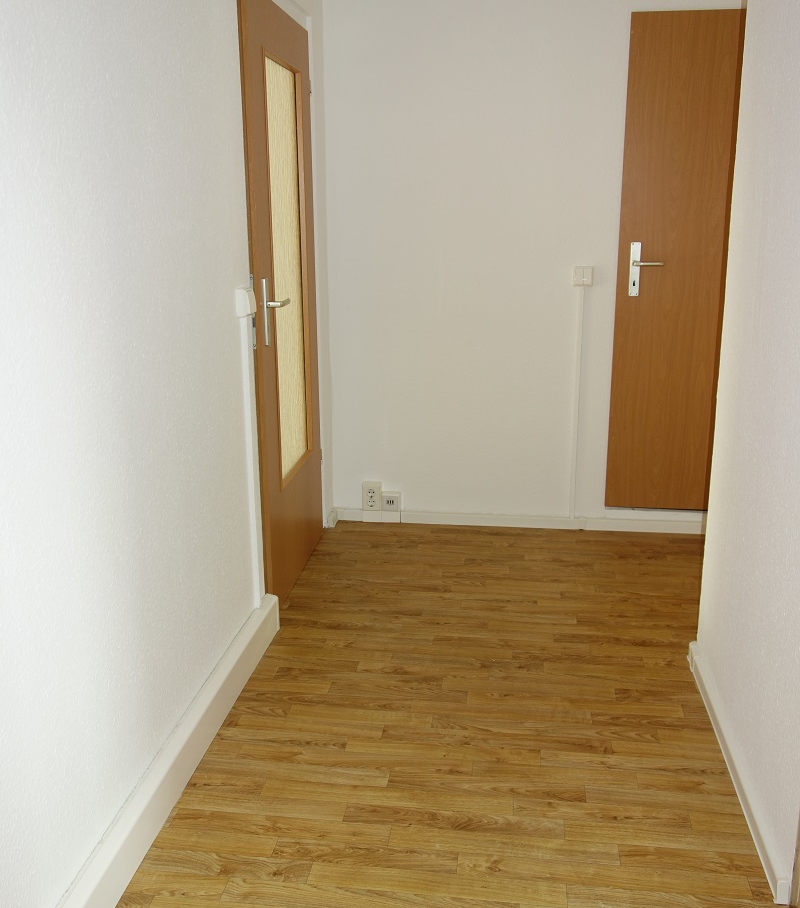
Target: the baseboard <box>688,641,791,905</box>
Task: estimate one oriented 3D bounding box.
[{"bbox_3d":[0.839,0.748,2.389,0.022,0.056,1.075,2,15,7],"label":"baseboard"}]

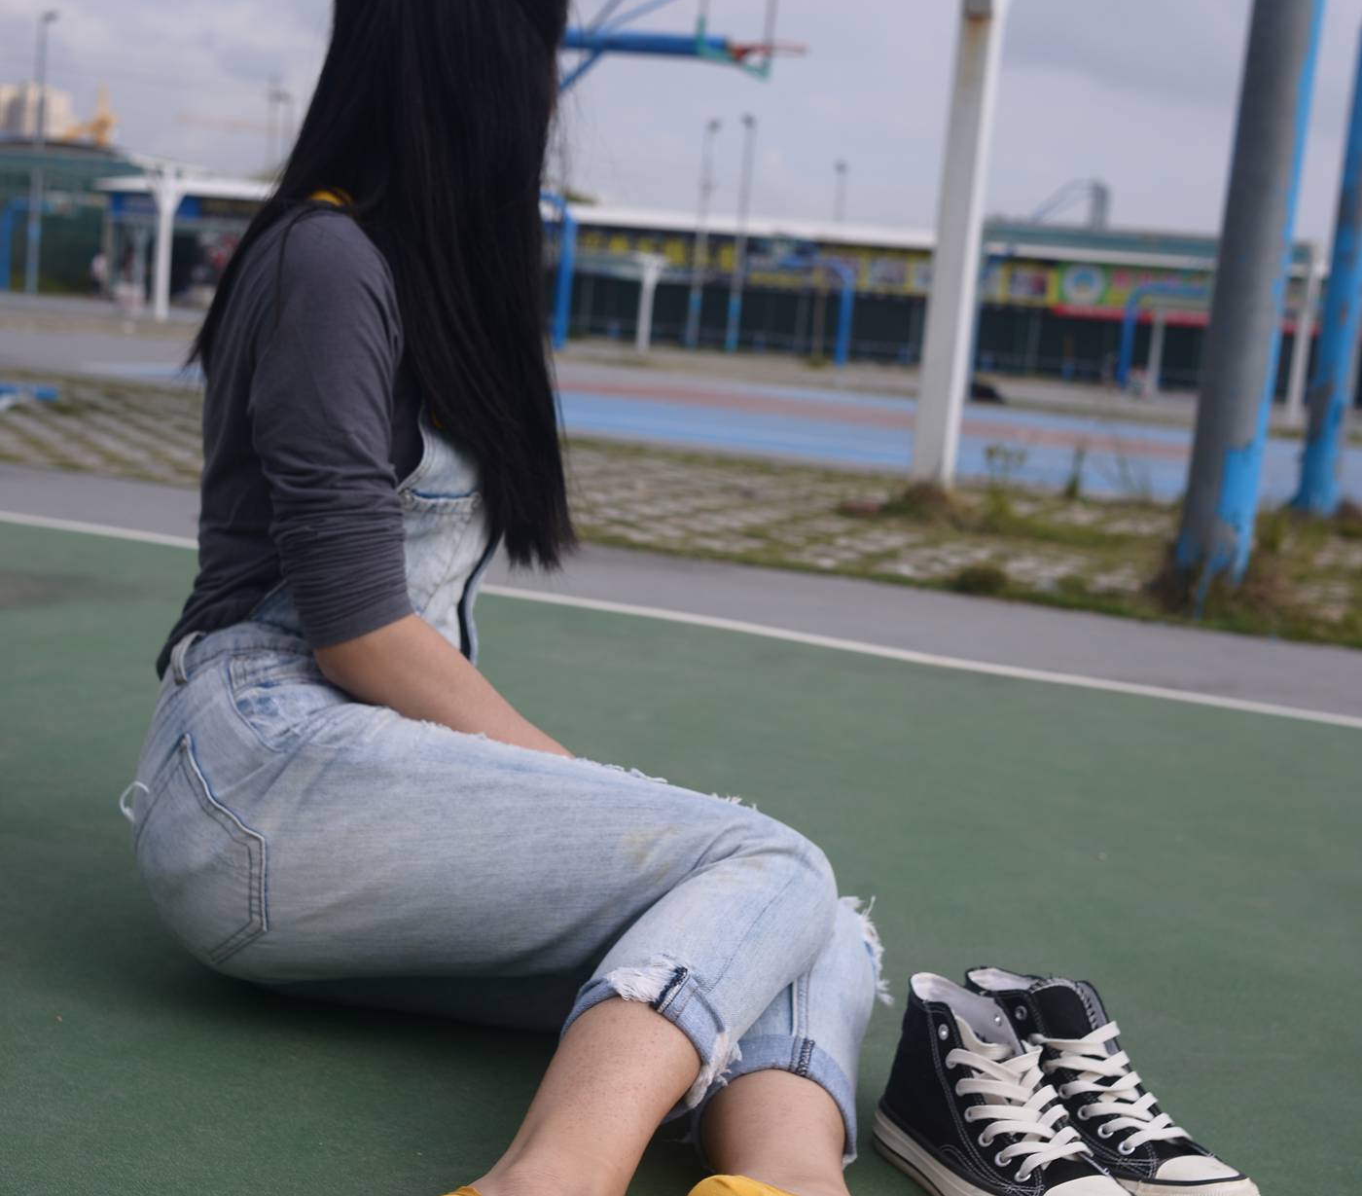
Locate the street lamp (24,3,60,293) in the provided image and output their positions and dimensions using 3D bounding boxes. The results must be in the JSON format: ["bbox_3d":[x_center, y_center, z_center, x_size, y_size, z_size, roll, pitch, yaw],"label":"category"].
[{"bbox_3d":[-20.200,-14.092,62.643,0.600,9.000,0.400,5,8,0],"label":"street lamp"}]

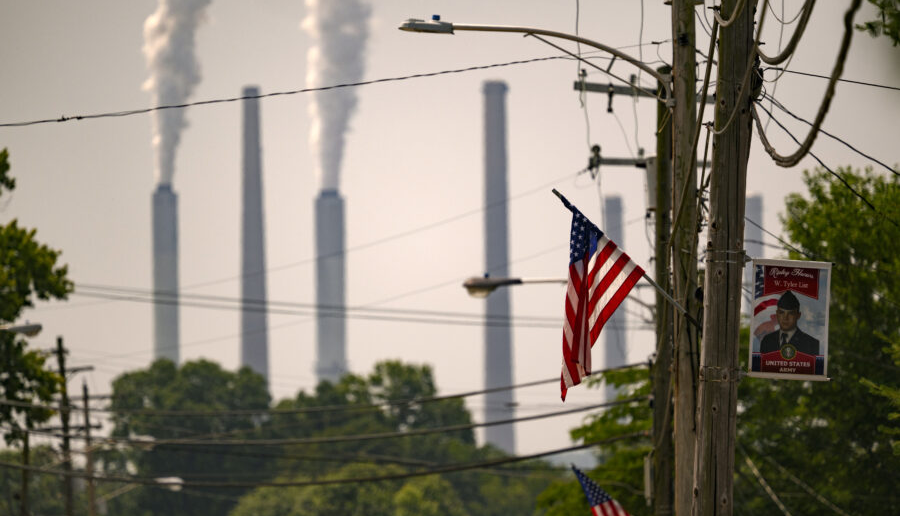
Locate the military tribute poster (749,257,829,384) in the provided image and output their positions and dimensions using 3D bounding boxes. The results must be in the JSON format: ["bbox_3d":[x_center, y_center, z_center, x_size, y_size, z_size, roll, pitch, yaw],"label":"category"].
[{"bbox_3d":[2.635,0.477,77.500,0.610,0.910,0.030,3,-2,0],"label":"military tribute poster"}]

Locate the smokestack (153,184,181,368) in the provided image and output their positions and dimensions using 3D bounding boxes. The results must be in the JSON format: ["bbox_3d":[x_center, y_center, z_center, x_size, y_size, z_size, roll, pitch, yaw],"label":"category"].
[{"bbox_3d":[-125.411,68.313,4450.000,11.500,202.000,11.500,-1,-2,0],"label":"smokestack"}]

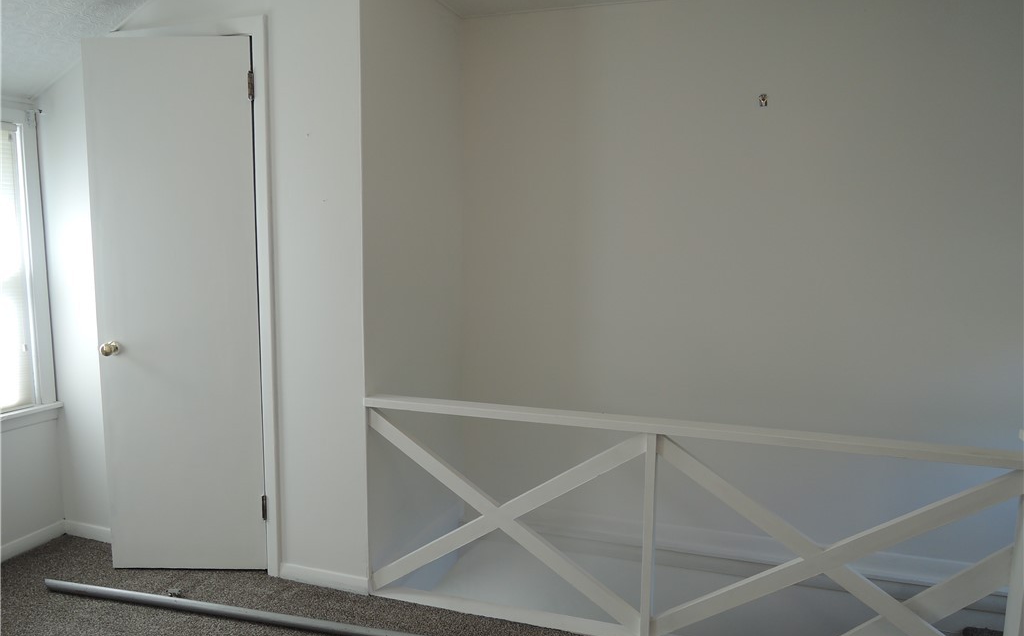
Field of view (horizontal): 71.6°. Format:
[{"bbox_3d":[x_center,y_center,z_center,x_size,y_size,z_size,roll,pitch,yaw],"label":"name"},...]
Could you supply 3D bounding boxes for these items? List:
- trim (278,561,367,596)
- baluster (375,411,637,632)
[{"bbox_3d":[-0.711,0.989,2.690,0.379,0.062,0.016,3,7,18],"label":"trim"},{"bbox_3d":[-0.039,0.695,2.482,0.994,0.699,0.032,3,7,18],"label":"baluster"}]

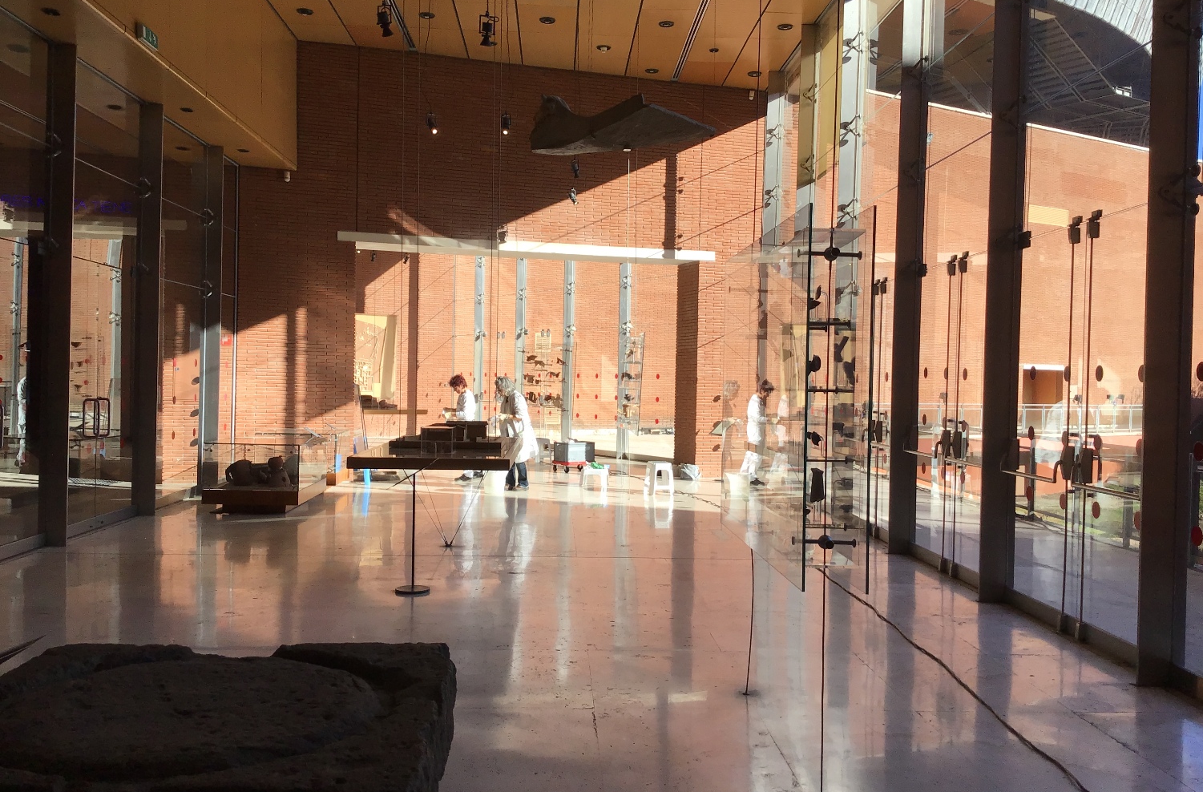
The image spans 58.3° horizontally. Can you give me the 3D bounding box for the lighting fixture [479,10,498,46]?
[{"bbox_3d":[-0.712,-2.317,6.800,0.120,0.220,0.130,1,1,6],"label":"lighting fixture"}]

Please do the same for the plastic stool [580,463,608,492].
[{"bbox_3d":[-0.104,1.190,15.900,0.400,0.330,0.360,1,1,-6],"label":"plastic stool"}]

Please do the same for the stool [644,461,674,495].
[{"bbox_3d":[0.810,1.163,15.100,0.345,0.445,0.345,1,1,-14],"label":"stool"}]

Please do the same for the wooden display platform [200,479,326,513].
[{"bbox_3d":[-3.927,1.179,12.684,1.070,0.275,1.450,1,1,-2],"label":"wooden display platform"}]

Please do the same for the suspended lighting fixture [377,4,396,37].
[{"bbox_3d":[-1.404,-2.440,7.000,0.110,0.210,0.130,2,1,20],"label":"suspended lighting fixture"}]

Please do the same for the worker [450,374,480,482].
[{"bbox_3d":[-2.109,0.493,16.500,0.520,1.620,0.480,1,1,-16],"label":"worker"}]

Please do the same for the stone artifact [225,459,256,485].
[{"bbox_3d":[-4.226,0.881,12.600,0.340,0.310,0.320,1,1,-2],"label":"stone artifact"}]

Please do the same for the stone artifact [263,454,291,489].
[{"bbox_3d":[-3.767,0.857,12.500,0.340,0.385,0.310,1,1,-2],"label":"stone artifact"}]

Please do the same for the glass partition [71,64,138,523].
[{"bbox_3d":[-4.981,-0.961,10.750,0.060,4.330,1.950,1,1,-2],"label":"glass partition"}]

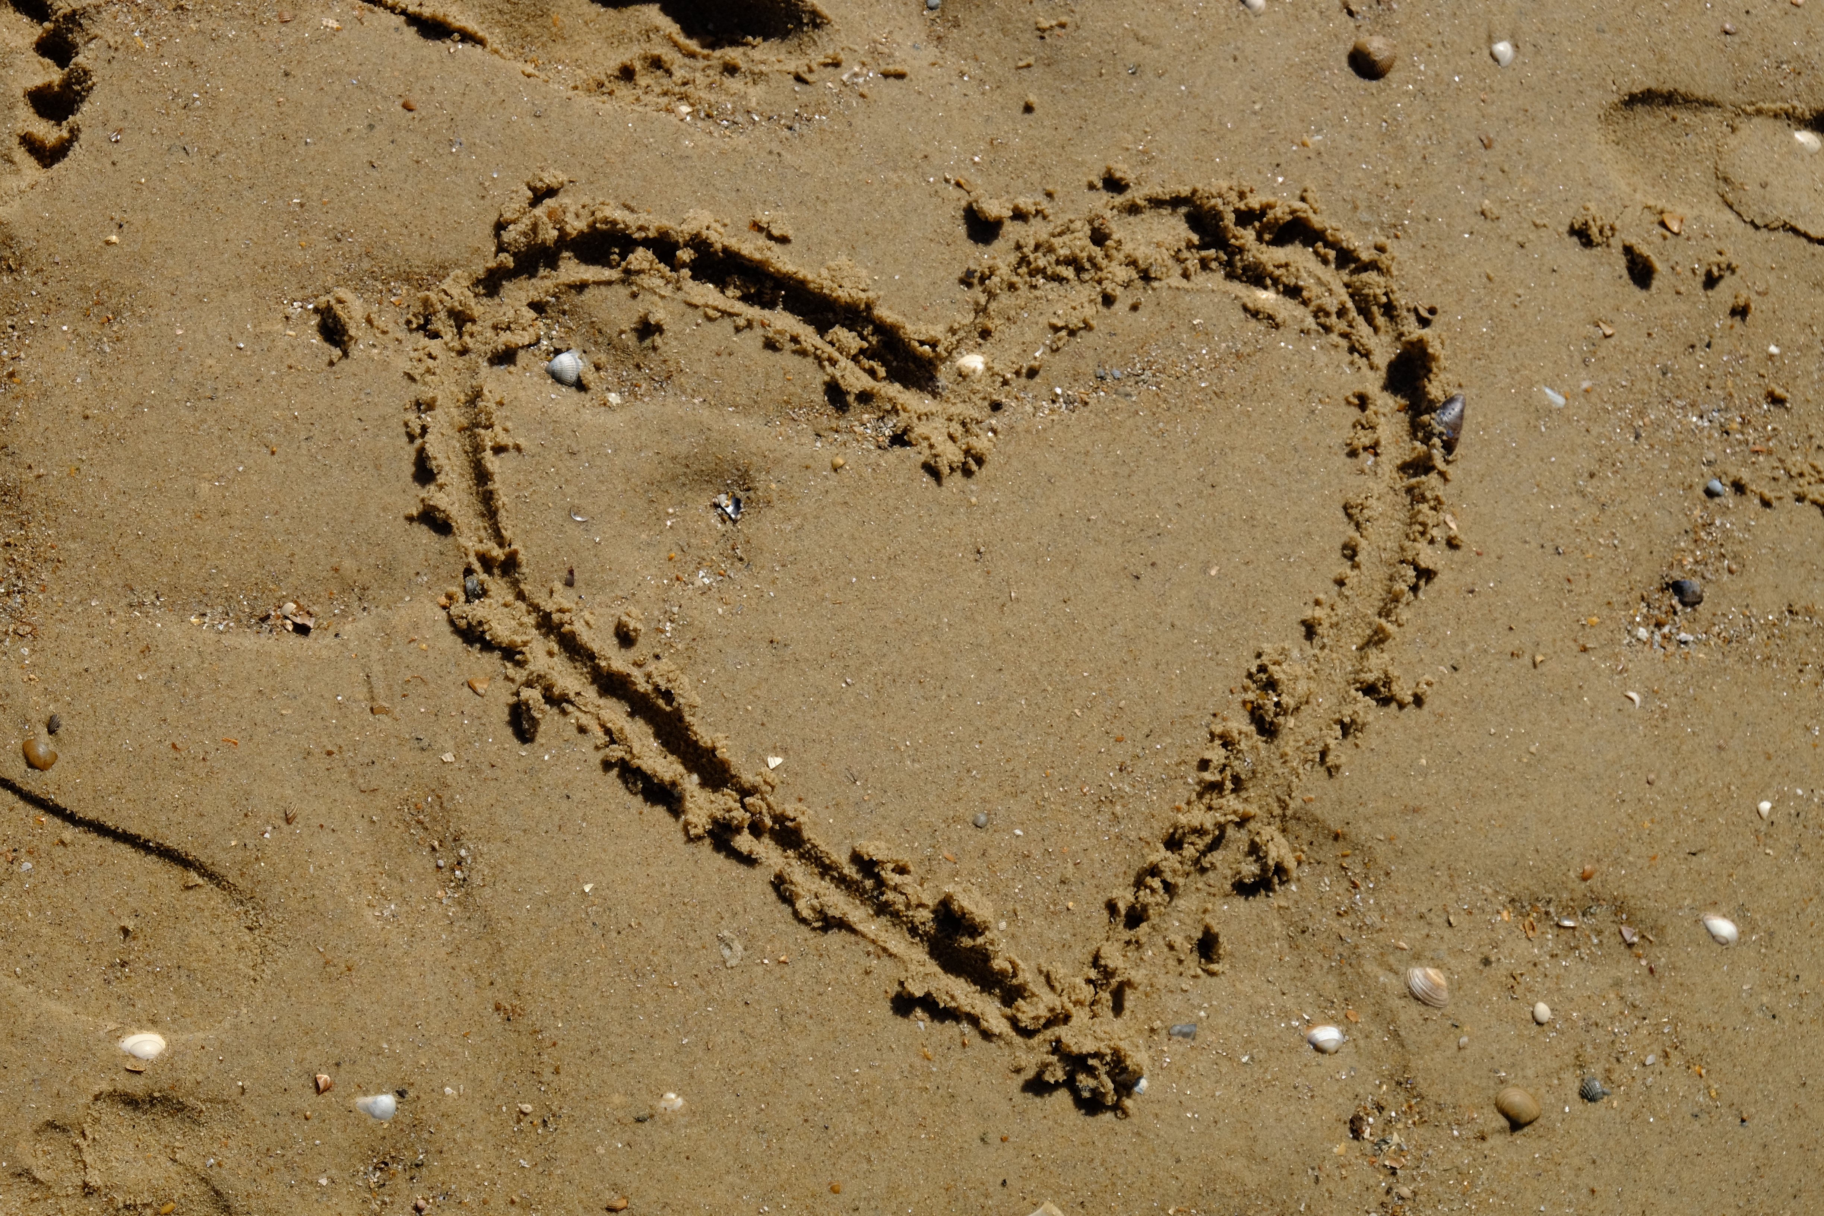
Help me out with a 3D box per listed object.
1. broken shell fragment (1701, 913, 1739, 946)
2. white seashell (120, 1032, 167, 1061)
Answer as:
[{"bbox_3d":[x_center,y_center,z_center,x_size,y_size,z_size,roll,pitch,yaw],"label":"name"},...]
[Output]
[{"bbox_3d":[0.365,0.145,1.535,0.018,0.006,0.012,37,72,14],"label":"broken shell fragment"},{"bbox_3d":[-0.373,0.213,1.647,0.022,0.006,0.013,0,65,0],"label":"white seashell"}]

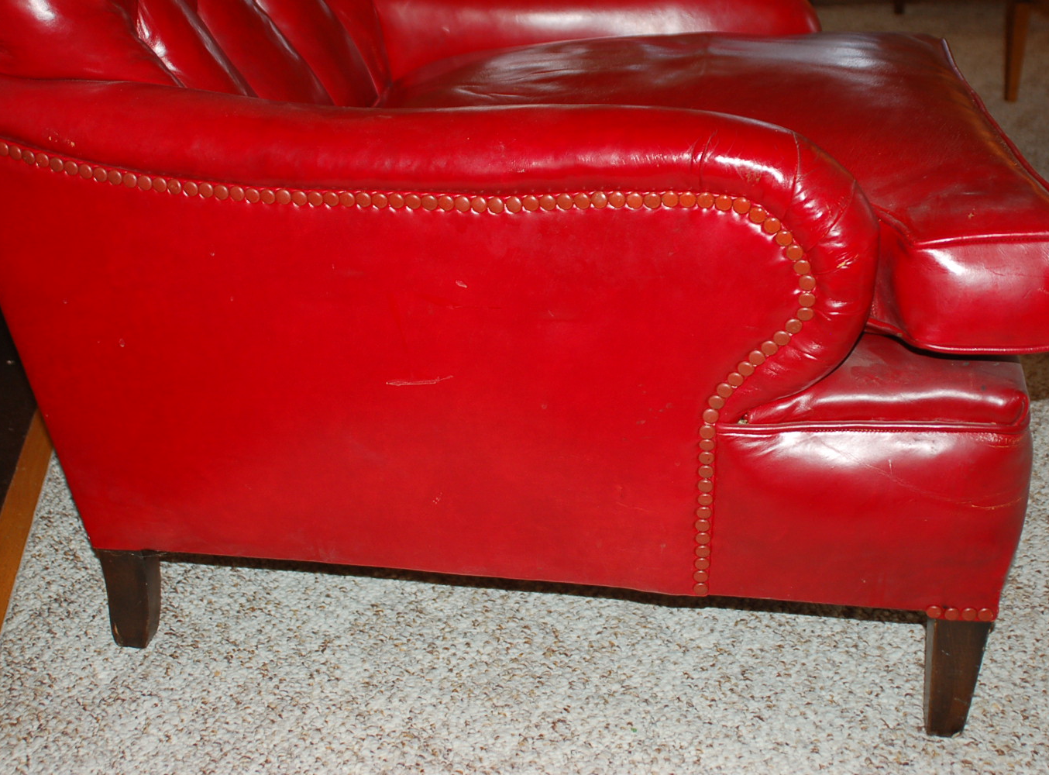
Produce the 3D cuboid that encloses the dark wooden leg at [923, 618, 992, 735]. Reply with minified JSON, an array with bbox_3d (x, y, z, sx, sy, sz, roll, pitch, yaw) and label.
[{"bbox_3d":[0.351,0.227,1.120,0.045,0.120,0.048,3,26,7],"label":"dark wooden leg"}]

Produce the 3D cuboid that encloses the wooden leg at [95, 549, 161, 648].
[{"bbox_3d":[-0.348,0.182,1.221,0.045,0.112,0.042,3,26,7],"label":"wooden leg"}]

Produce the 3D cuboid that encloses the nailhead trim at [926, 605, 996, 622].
[{"bbox_3d":[0.344,0.179,1.069,0.053,0.015,0.006,3,26,7],"label":"nailhead trim"}]

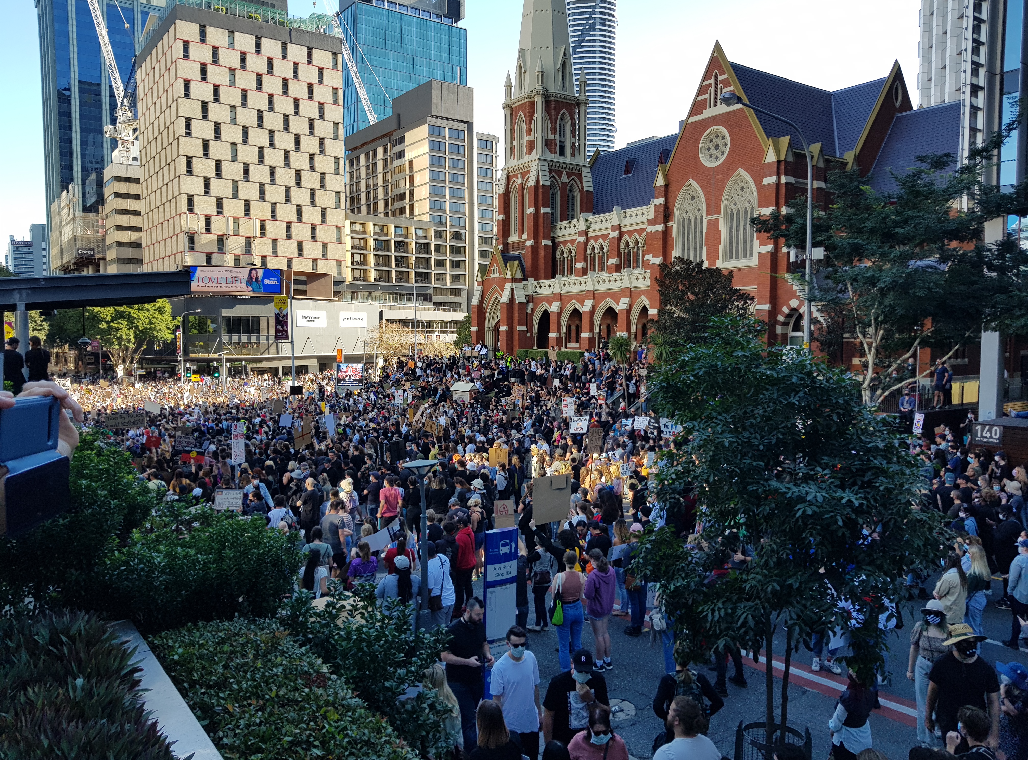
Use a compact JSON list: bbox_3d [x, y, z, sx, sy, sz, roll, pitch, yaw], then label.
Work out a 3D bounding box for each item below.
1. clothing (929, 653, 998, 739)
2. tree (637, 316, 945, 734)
[{"bbox_3d":[4.348,3.018,7.458,0.580,0.740,0.340,1,4,23],"label":"clothing"},{"bbox_3d":[2.598,1.750,7.427,2.750,4.563,2.700,1,4,21],"label":"tree"}]

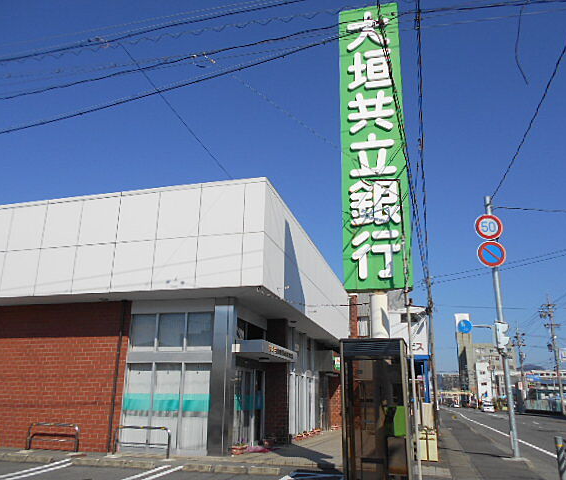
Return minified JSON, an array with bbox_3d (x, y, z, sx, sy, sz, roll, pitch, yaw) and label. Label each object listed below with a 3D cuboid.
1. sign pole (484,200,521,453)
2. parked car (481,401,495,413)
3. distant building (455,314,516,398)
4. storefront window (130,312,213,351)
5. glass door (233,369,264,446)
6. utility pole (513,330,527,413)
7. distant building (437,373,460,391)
[{"bbox_3d":[6.472,2.259,14.258,0.180,7.688,0.180,-4,-19,15],"label":"sign pole"},{"bbox_3d":[29.195,23.339,68.241,1.680,1.560,4.000,-4,-19,15],"label":"parked car"},{"bbox_3d":[78.497,46.064,185.423,20.000,32.009,15.000,-4,-19,15],"label":"distant building"},{"bbox_3d":[-3.105,2.532,13.288,2.539,1.058,0.120,-4,-19,15],"label":"storefront window"},{"bbox_3d":[-1.020,5.186,14.977,0.100,2.205,2.780,-4,-19,15],"label":"glass door"},{"bbox_3d":[42.508,22.836,85.676,1.900,13.651,0.700,-4,-19,15],"label":"utility pole"},{"bbox_3d":[82.310,73.515,239.831,14.000,13.538,12.000,-4,-19,15],"label":"distant building"}]

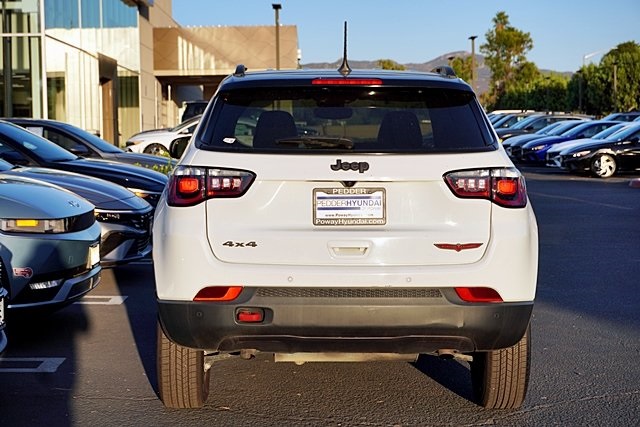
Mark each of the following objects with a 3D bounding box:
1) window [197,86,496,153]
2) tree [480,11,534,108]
[{"bbox_3d":[0.113,-0.407,5.770,1.278,0.285,0.200,0,4,0],"label":"window"},{"bbox_3d":[14.759,-10.858,105.107,4.273,10.231,4.273,0,4,0],"label":"tree"}]

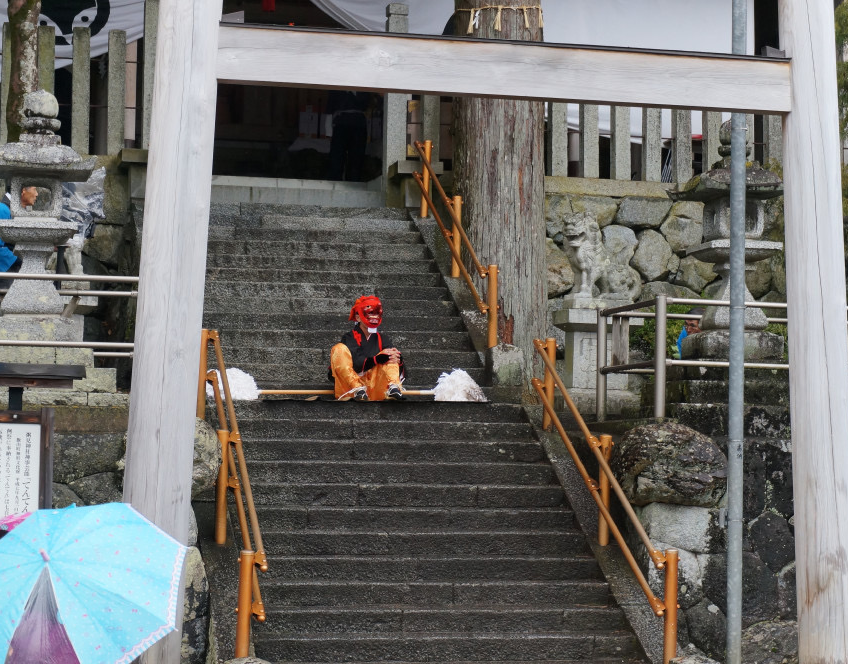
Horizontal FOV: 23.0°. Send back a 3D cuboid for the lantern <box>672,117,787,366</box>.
[{"bbox_3d":[2.703,-0.793,18.085,0.902,2.112,0.902,1,-4,-13],"label":"lantern"}]

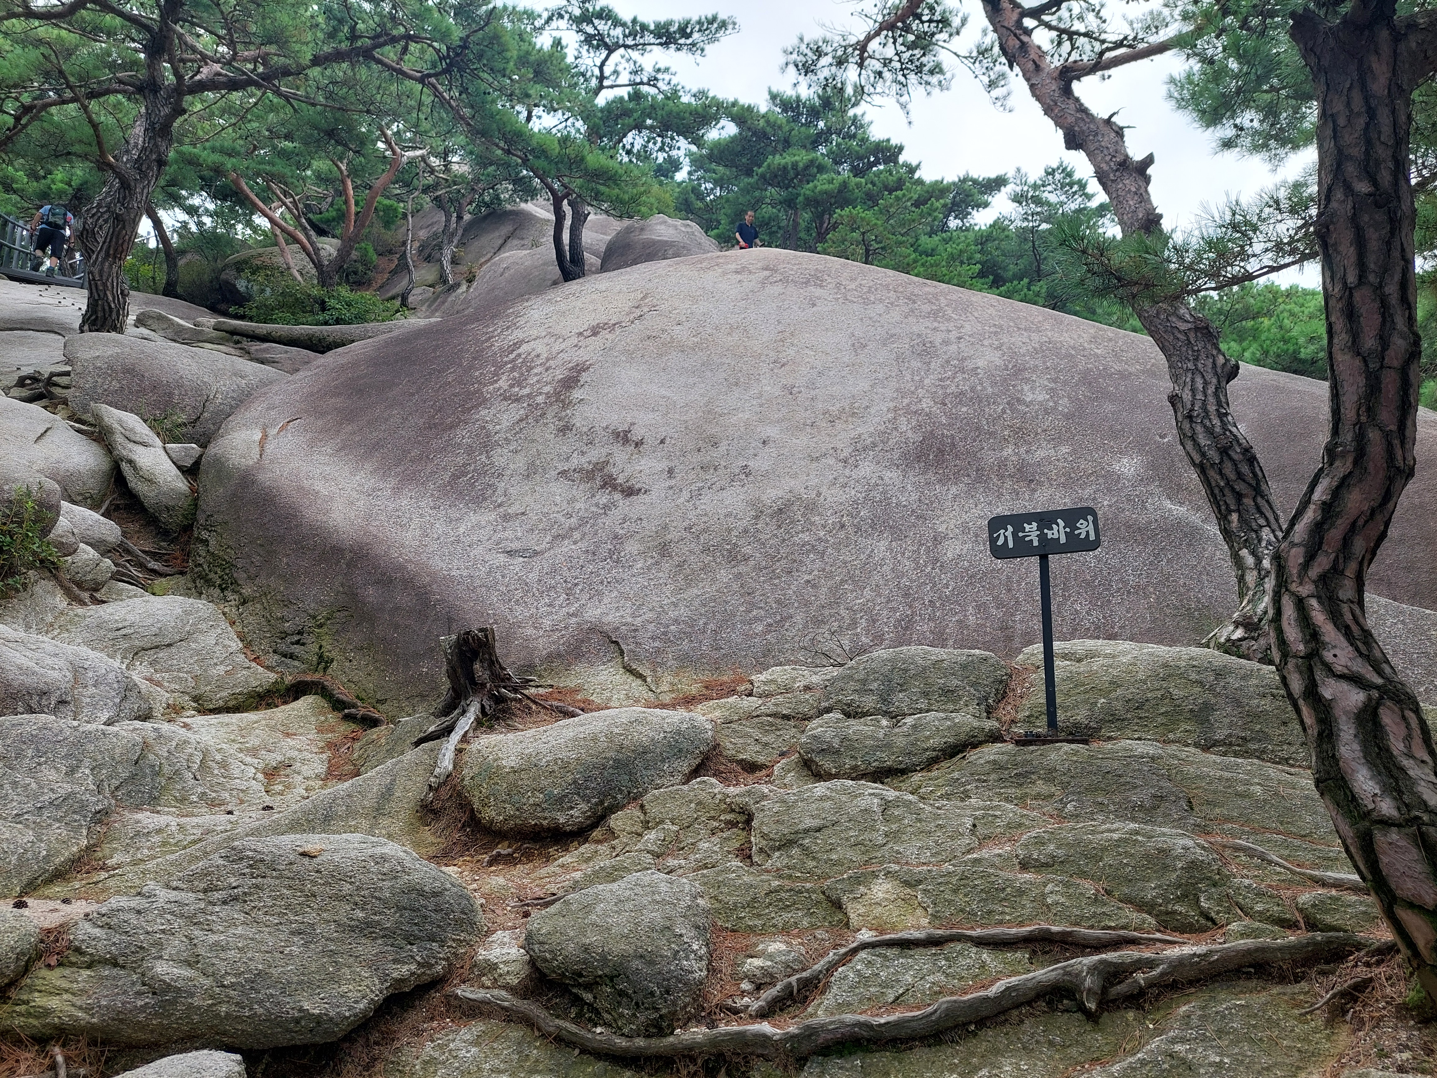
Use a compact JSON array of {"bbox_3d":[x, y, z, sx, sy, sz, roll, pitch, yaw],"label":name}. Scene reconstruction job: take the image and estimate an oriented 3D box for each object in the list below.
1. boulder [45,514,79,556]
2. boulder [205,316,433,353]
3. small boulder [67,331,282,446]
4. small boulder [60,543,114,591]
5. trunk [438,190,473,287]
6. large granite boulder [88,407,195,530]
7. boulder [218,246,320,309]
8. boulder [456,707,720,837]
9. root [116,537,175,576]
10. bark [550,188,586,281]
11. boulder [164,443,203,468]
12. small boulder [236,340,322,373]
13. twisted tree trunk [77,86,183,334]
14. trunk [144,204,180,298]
[{"bbox_3d":[-4.877,-0.029,7.700,0.250,0.280,0.280,7,-12,-32],"label":"boulder"},{"bbox_3d":[-5.218,-2.724,13.800,3.100,0.420,0.750,0,-9,0],"label":"boulder"},{"bbox_3d":[-5.722,-1.591,11.100,2.300,1.150,1.500,-2,-9,10],"label":"small boulder"},{"bbox_3d":[-4.686,0.212,7.700,0.360,0.330,0.360,6,-12,-31],"label":"small boulder"},{"bbox_3d":[-4.820,-5.498,19.000,0.620,1.850,0.500,3,-10,-15],"label":"trunk"},{"bbox_3d":[-4.888,-0.605,8.800,0.800,1.000,0.600,0,-9,0],"label":"large granite boulder"},{"bbox_3d":[-7.790,-4.603,18.300,2.000,1.200,1.500,0,-9,0],"label":"boulder"},{"bbox_3d":[-0.604,1.061,4.750,1.120,0.480,0.620,3,-9,-18],"label":"boulder"},{"bbox_3d":[-4.354,0.141,7.900,0.420,0.220,0.350,6,-11,-29],"label":"root"},{"bbox_3d":[-2.328,-4.699,16.000,0.520,1.500,0.400,0,-9,0],"label":"bark"},{"bbox_3d":[-4.959,-0.774,9.600,0.400,0.230,0.320,0,-9,0],"label":"boulder"},{"bbox_3d":[-5.309,-2.215,12.600,1.100,0.340,0.800,0,-9,0],"label":"small boulder"},{"bbox_3d":[-6.822,-3.810,12.000,0.980,2.850,0.700,6,-12,-31],"label":"twisted tree trunk"},{"bbox_3d":[-9.629,-4.995,18.000,0.600,1.680,0.400,0,-9,0],"label":"trunk"}]

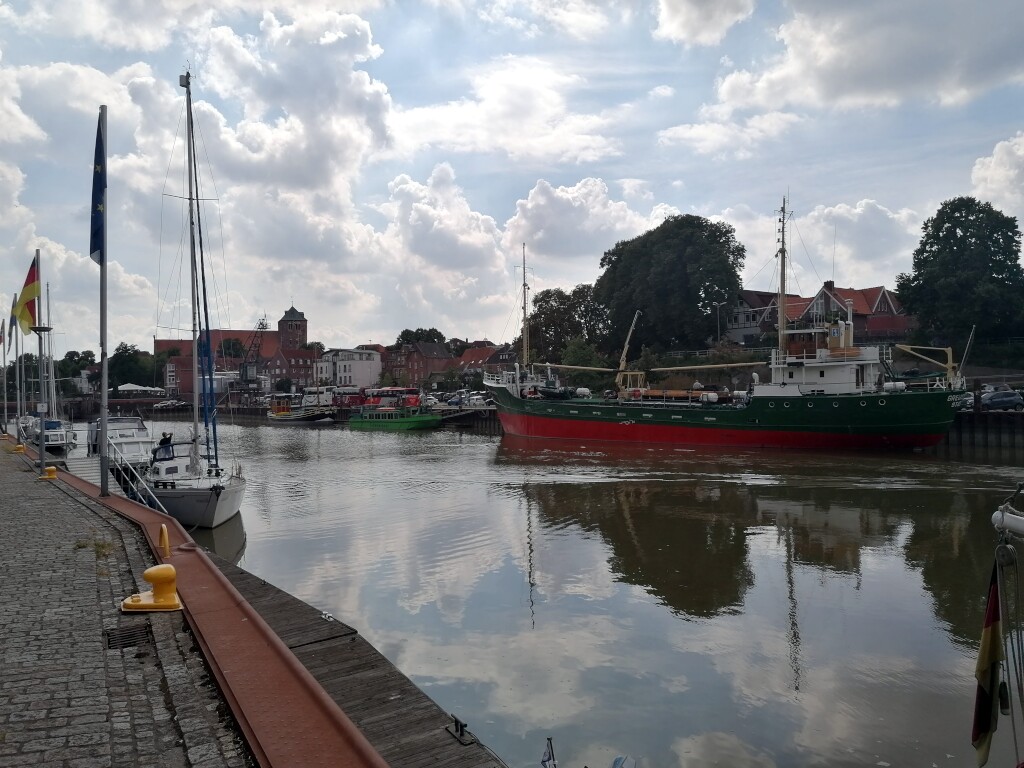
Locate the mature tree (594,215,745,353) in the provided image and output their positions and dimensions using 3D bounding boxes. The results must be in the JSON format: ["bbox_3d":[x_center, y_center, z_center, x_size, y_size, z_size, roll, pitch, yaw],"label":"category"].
[{"bbox_3d":[27.607,-17.266,140.000,25.500,25.000,22.000,-1,-1,0],"label":"mature tree"}]

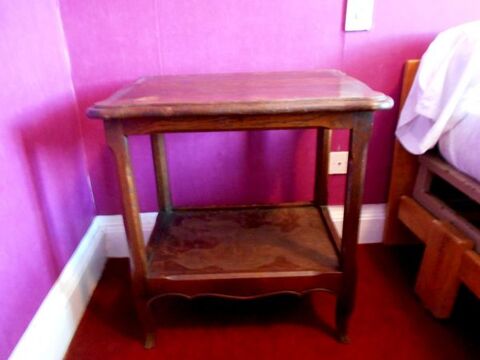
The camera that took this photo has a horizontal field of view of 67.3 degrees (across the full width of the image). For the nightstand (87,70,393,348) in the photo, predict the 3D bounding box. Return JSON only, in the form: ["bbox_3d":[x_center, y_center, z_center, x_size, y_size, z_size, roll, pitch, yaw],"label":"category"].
[{"bbox_3d":[0.007,0.081,1.038,0.612,0.690,0.403,-1,24,0],"label":"nightstand"}]

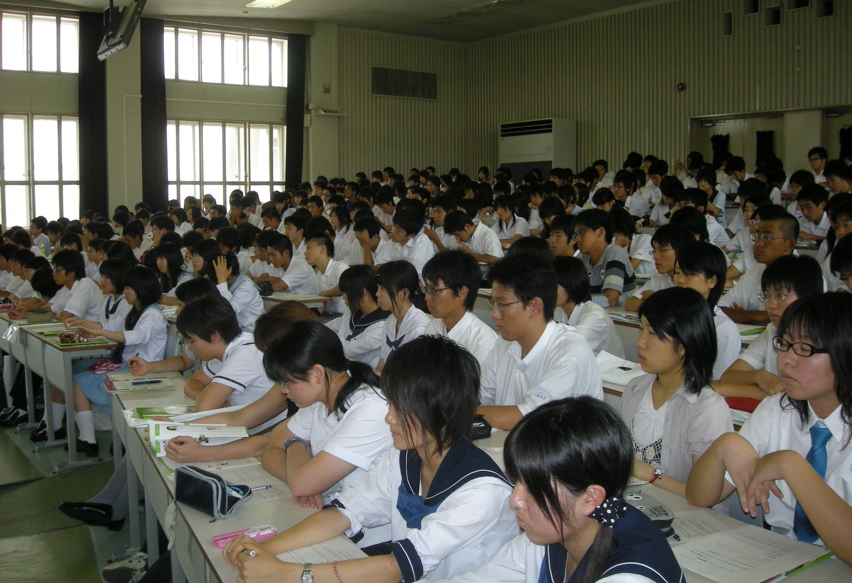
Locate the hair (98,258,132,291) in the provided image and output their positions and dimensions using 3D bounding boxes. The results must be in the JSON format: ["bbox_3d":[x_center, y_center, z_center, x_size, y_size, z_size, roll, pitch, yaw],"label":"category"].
[{"bbox_3d":[-2.066,-0.107,5.750,0.220,0.235,0.190,-4,6,-38],"label":"hair"}]

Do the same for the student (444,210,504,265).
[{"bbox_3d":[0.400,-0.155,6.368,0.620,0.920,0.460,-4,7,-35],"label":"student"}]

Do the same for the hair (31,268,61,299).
[{"bbox_3d":[-2.911,-0.057,6.600,0.230,0.230,0.190,-3,5,-34],"label":"hair"}]

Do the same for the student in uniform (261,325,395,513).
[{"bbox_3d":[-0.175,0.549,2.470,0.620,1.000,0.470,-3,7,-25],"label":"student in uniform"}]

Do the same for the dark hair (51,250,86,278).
[{"bbox_3d":[-2.421,-0.190,5.850,0.220,0.200,0.190,-4,7,-35],"label":"dark hair"}]

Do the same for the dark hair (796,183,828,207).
[{"bbox_3d":[2.381,-0.597,5.300,0.200,0.165,0.170,-3,5,-31],"label":"dark hair"}]

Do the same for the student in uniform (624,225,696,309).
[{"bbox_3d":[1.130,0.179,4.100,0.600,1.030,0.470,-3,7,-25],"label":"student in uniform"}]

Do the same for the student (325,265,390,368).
[{"bbox_3d":[-0.417,0.431,4.357,0.660,1.140,0.460,-3,5,-28],"label":"student"}]

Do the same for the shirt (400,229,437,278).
[{"bbox_3d":[-0.079,-0.199,5.900,0.330,0.500,0.450,-4,7,-35],"label":"shirt"}]

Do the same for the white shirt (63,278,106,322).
[{"bbox_3d":[-2.458,0.151,6.200,0.360,0.550,0.450,-3,5,-34],"label":"white shirt"}]

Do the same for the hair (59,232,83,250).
[{"bbox_3d":[-3.136,-0.437,7.600,0.210,0.180,0.180,-4,7,-35],"label":"hair"}]

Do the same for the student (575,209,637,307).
[{"bbox_3d":[0.751,0.169,4.407,0.670,1.170,0.490,-3,5,-26],"label":"student"}]

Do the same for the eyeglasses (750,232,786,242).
[{"bbox_3d":[1.553,-0.242,3.900,0.140,0.042,0.140,-3,5,-27],"label":"eyeglasses"}]

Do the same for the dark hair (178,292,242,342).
[{"bbox_3d":[-0.770,0.096,3.050,0.230,0.200,0.190,-3,7,-25],"label":"dark hair"}]

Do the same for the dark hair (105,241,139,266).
[{"bbox_3d":[-2.244,-0.273,6.350,0.230,0.220,0.200,-4,7,-35],"label":"dark hair"}]

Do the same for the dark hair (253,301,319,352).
[{"bbox_3d":[-0.434,0.119,2.700,0.230,0.210,0.190,-3,7,-25],"label":"dark hair"}]

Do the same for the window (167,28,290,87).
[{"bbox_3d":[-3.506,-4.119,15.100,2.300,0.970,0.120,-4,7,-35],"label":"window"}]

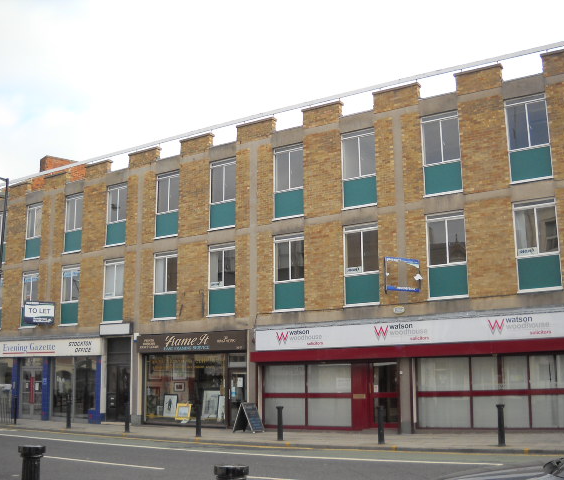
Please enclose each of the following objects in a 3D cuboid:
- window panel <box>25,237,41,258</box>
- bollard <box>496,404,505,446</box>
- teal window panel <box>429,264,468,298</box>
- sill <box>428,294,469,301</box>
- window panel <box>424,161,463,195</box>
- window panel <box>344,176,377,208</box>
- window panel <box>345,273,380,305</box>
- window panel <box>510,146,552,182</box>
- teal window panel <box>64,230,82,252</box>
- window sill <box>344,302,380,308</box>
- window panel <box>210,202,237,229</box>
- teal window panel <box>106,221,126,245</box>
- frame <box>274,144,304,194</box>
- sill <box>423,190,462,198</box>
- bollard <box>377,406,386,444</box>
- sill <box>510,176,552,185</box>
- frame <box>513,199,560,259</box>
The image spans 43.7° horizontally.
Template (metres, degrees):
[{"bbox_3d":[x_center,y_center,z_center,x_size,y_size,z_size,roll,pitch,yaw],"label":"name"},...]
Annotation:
[{"bbox_3d":[-11.276,0.366,31.901,1.181,0.902,0.050,-8,-14,32],"label":"window panel"},{"bbox_3d":[4.844,4.104,15.528,0.180,0.940,0.180,-8,-14,33],"label":"bollard"},{"bbox_3d":[4.712,1.172,19.849,1.130,0.880,0.060,-8,-14,33],"label":"teal window panel"},{"bbox_3d":[4.678,1.624,19.740,1.190,0.085,0.140,-8,-14,33],"label":"sill"},{"bbox_3d":[4.707,-1.807,20.476,1.130,0.880,0.060,-8,-14,33],"label":"window panel"},{"bbox_3d":[2.450,-1.489,21.929,1.130,0.880,0.060,-8,-14,33],"label":"window panel"},{"bbox_3d":[2.440,1.479,21.104,1.134,0.830,0.060,-8,-14,33],"label":"window panel"},{"bbox_3d":[6.461,-1.970,18.236,1.070,0.820,0.060,-8,-14,32],"label":"window panel"},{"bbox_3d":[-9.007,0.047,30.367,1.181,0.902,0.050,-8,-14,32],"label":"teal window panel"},{"bbox_3d":[2.317,1.862,20.174,1.160,0.080,0.150,-8,-14,32],"label":"window sill"},{"bbox_3d":[-2.057,-0.874,24.636,1.134,0.814,0.060,-8,-14,33],"label":"window panel"},{"bbox_3d":[-6.494,-0.254,27.582,1.134,0.814,0.060,-8,-14,33],"label":"teal window panel"},{"bbox_3d":[0.241,-2.391,23.381,1.168,1.540,0.100,-8,-14,33],"label":"frame"},{"bbox_3d":[4.457,-1.268,19.372,1.160,0.080,0.150,-8,-14,32],"label":"sill"},{"bbox_3d":[2.534,4.690,17.782,0.225,0.960,0.225,0,-12,0],"label":"bollard"},{"bbox_3d":[7.011,-1.679,19.702,1.259,0.065,0.140,-8,-14,32],"label":"sill"},{"bbox_3d":[6.795,-0.317,18.745,1.150,1.480,0.100,-8,-14,33],"label":"frame"}]

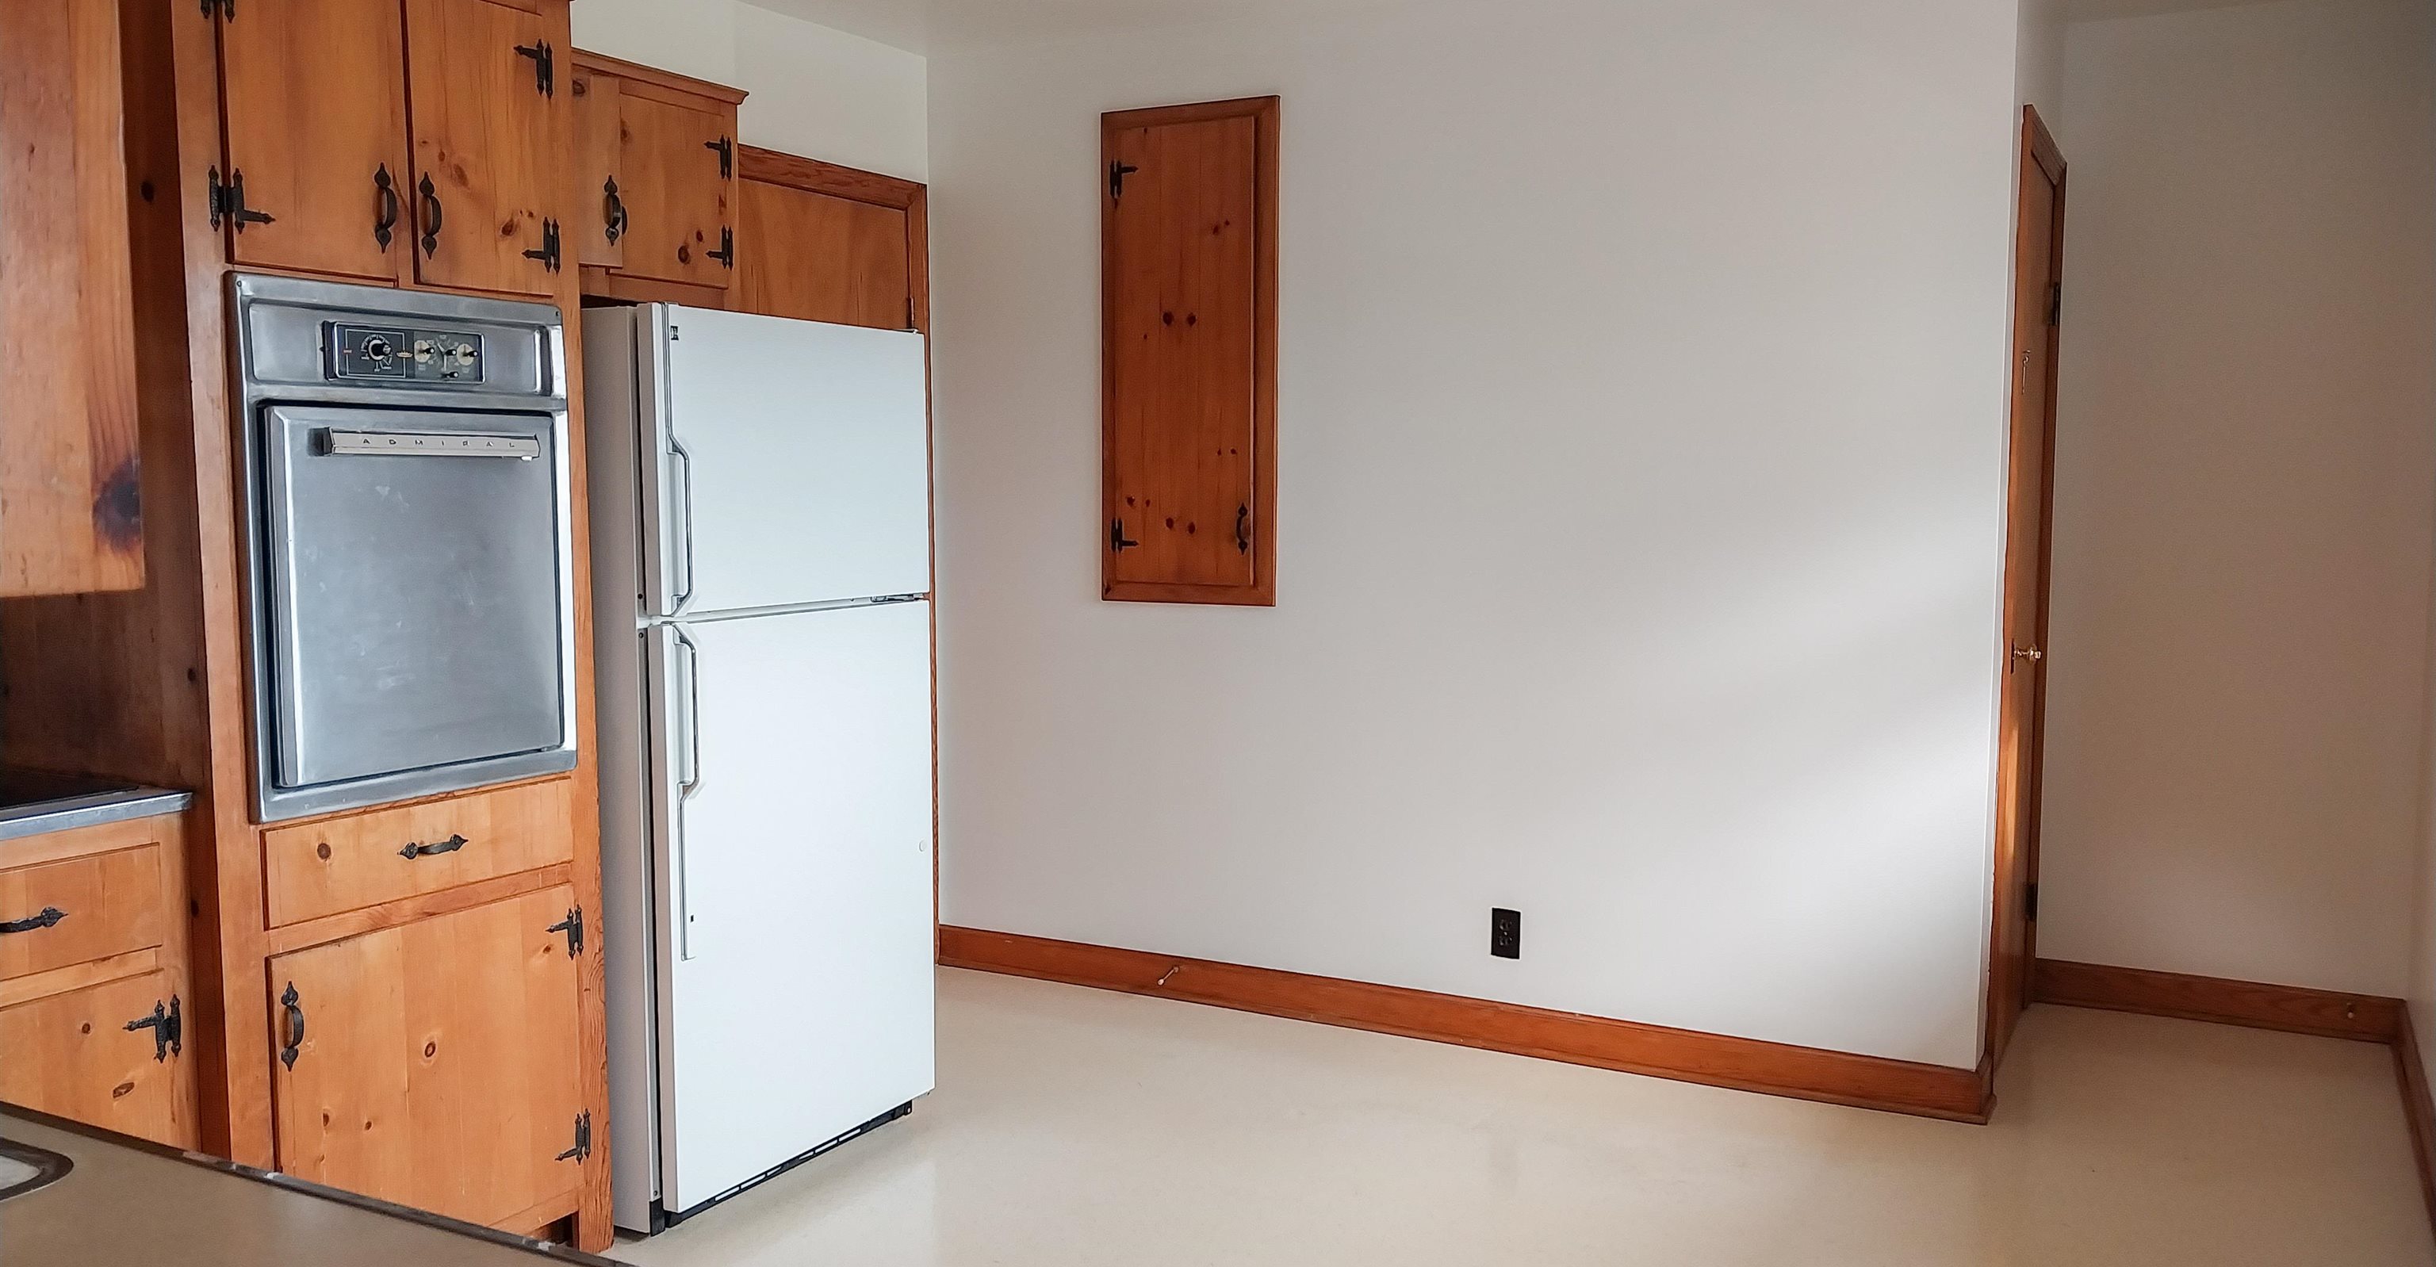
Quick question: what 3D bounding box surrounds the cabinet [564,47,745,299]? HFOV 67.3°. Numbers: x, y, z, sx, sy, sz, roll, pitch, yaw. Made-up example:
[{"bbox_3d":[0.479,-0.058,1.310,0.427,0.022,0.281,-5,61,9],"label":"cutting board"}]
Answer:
[{"bbox_3d":[-1.287,-0.888,3.592,0.269,0.455,0.748,3,6,27],"label":"cabinet"}]

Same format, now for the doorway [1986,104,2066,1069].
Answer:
[{"bbox_3d":[1.824,-0.067,4.238,0.117,2.111,0.856,3,6,27],"label":"doorway"}]

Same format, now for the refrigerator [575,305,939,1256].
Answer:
[{"bbox_3d":[-1.065,0.223,3.635,0.676,1.649,0.752,3,6,28],"label":"refrigerator"}]

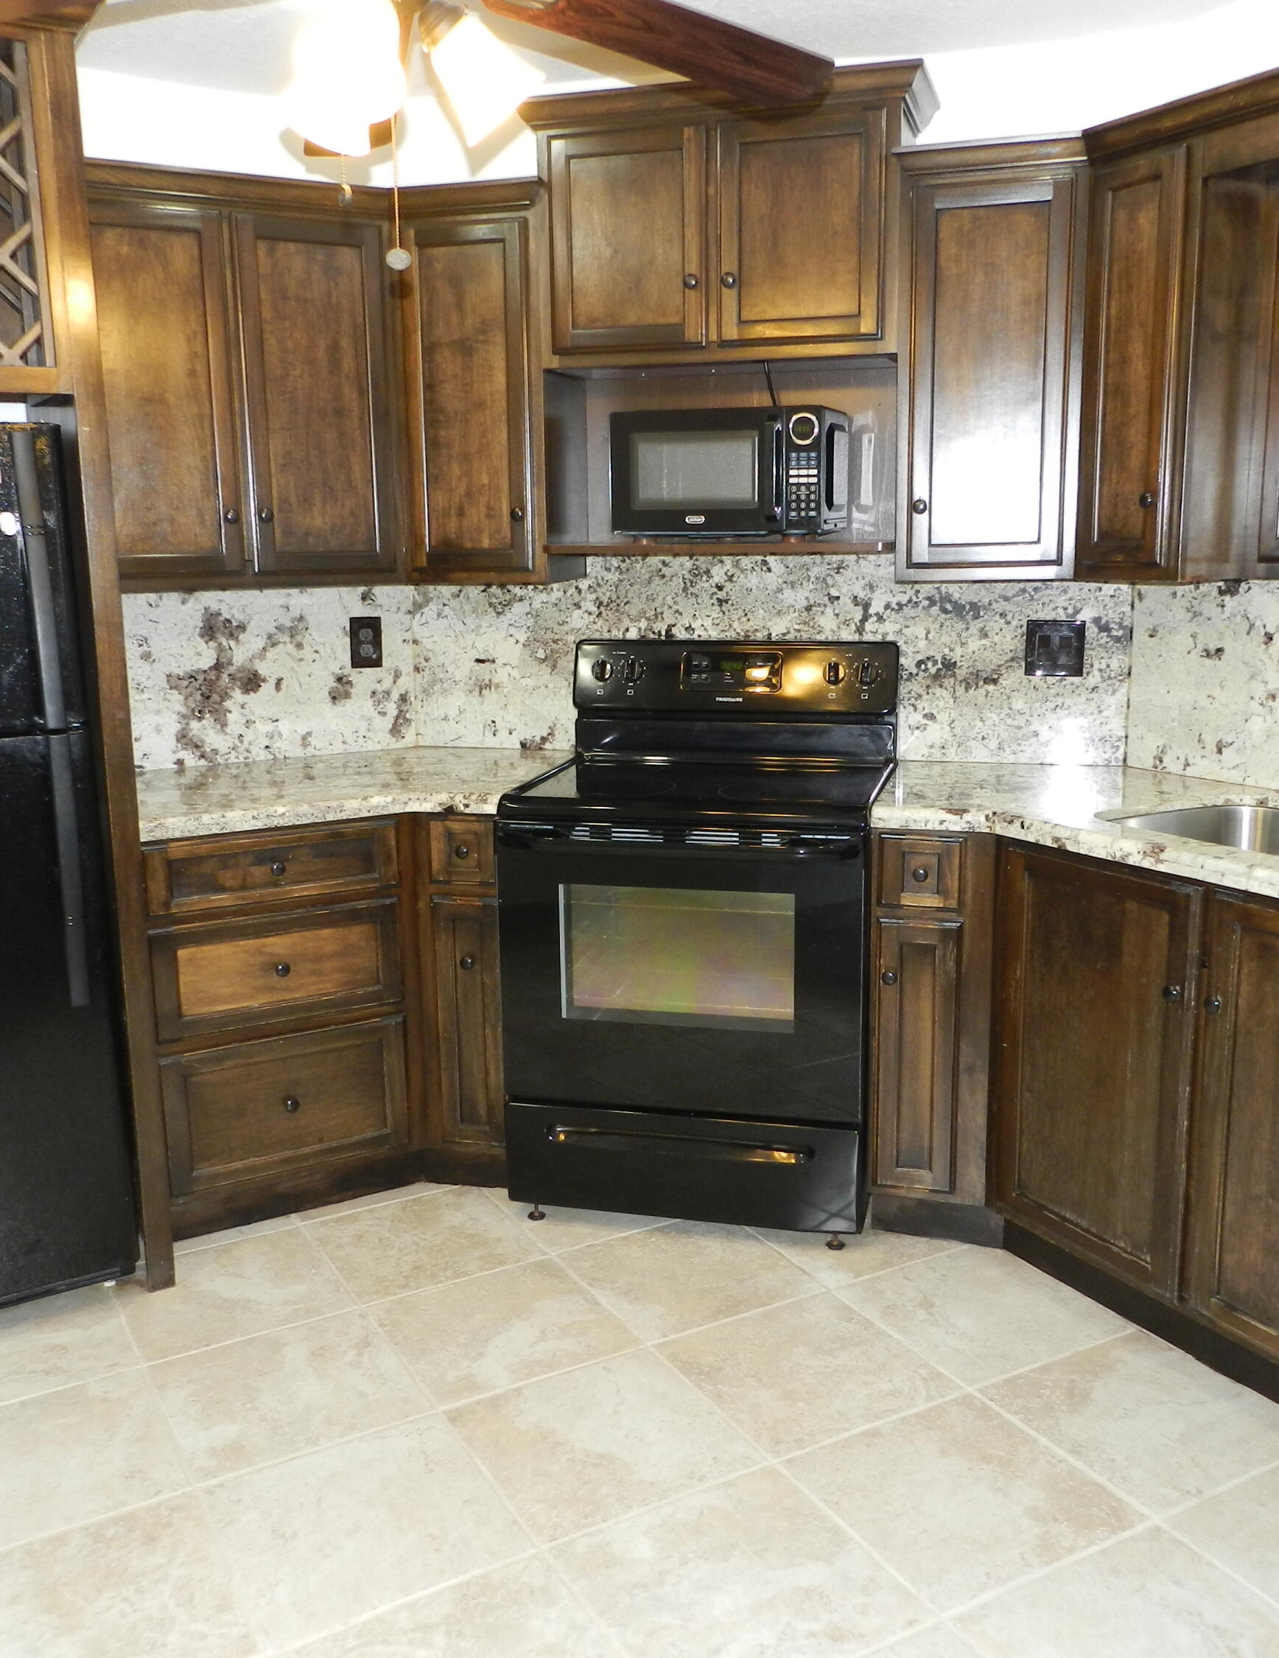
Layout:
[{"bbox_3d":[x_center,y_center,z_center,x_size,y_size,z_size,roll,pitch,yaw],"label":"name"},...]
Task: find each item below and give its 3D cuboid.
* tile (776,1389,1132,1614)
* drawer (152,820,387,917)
[{"bbox_3d":[0.486,1.011,2.233,0.402,0.011,0.398,-7,13,-28],"label":"tile"},{"bbox_3d":[-0.831,0.050,3.153,0.512,0.134,0.380,-7,12,-28],"label":"drawer"}]

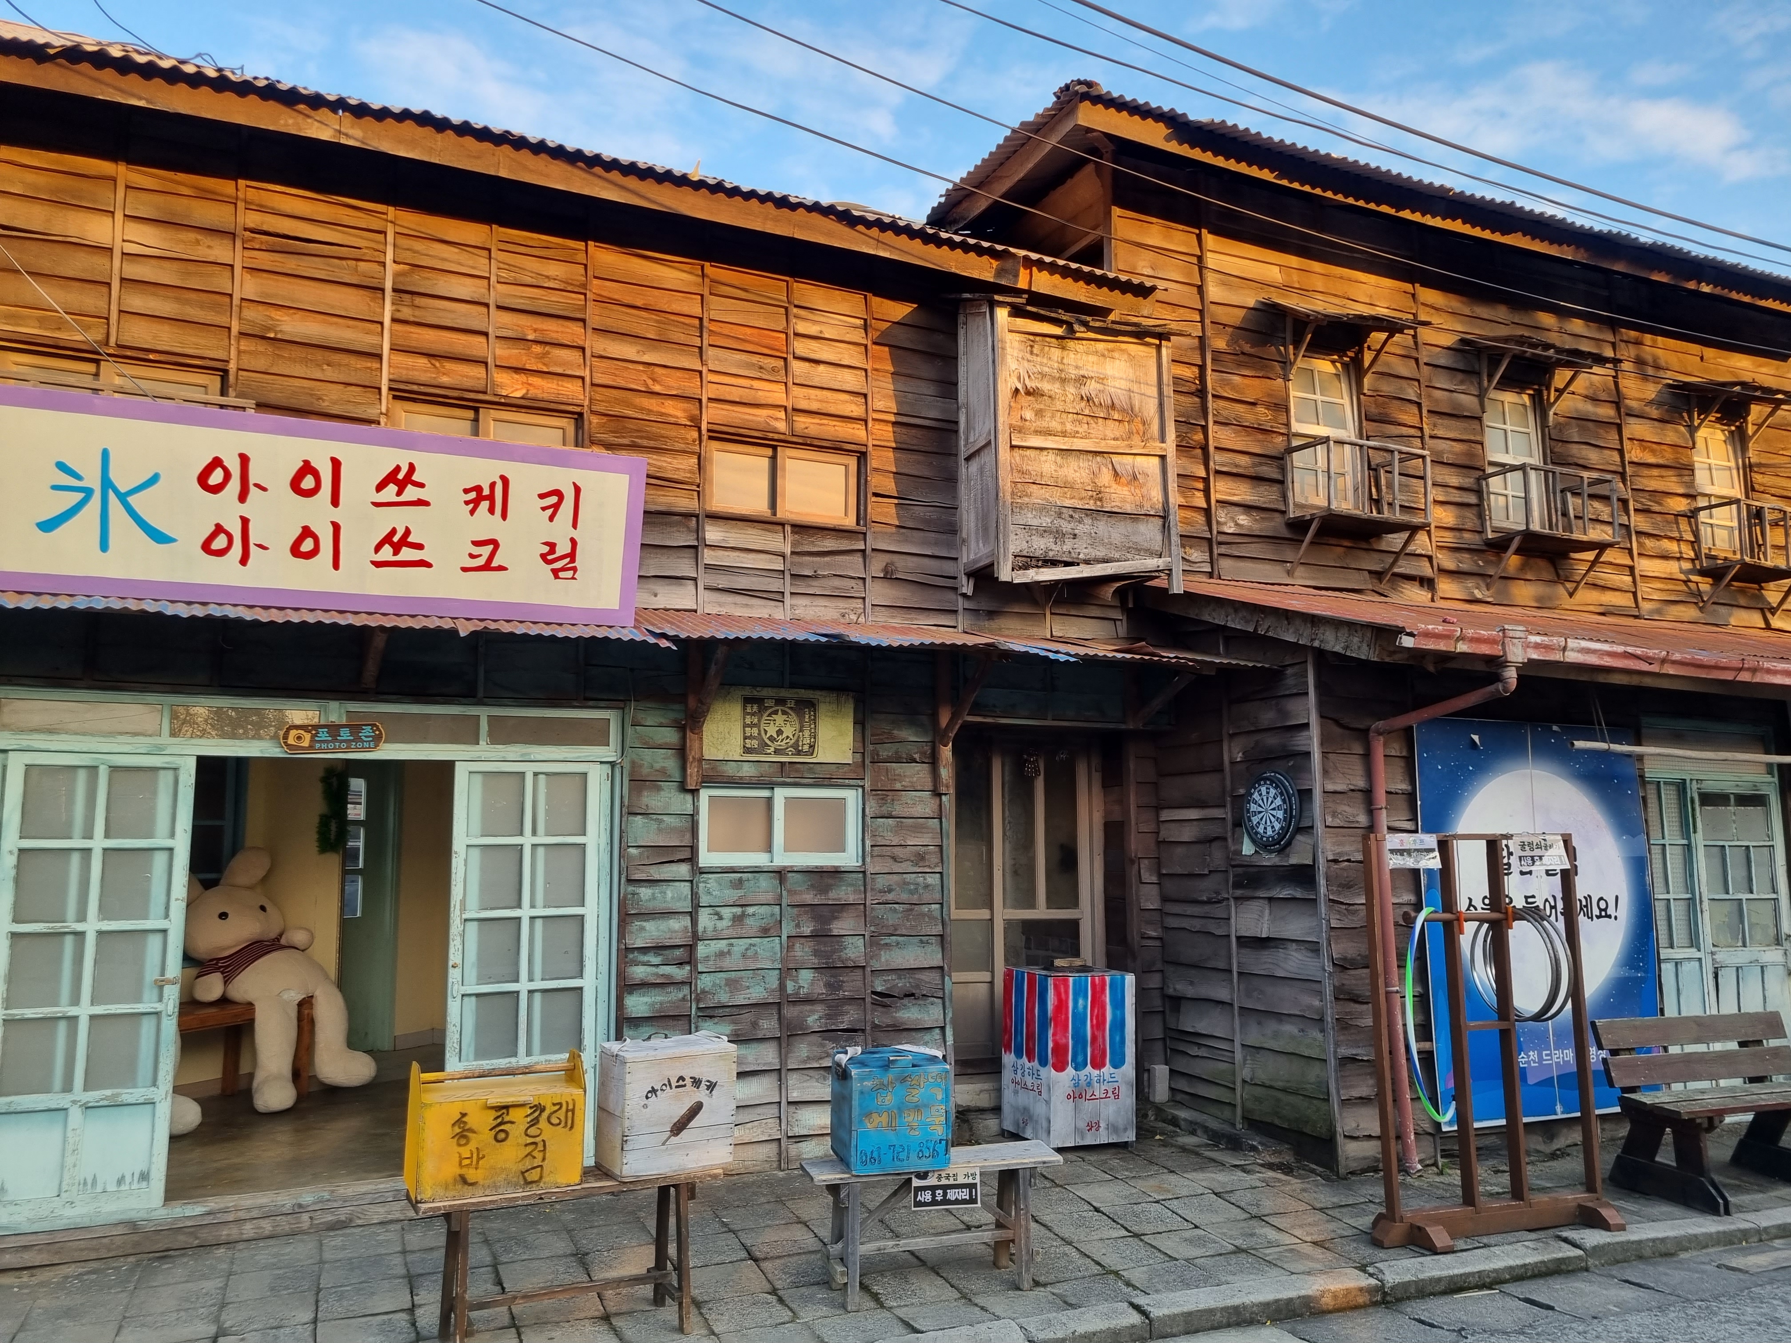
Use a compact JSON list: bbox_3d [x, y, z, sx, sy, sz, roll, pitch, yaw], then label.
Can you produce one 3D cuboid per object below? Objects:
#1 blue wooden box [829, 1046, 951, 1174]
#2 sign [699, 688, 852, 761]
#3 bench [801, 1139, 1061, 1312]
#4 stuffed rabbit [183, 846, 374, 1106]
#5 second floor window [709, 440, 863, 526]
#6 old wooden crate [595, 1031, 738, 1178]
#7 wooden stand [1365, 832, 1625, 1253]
[{"bbox_3d":[-0.017,1.574,4.849,0.350,0.355,0.375,1,-8,-15],"label":"blue wooden box"},{"bbox_3d":[-0.565,0.272,6.754,0.800,0.365,0.030,3,-8,-26],"label":"sign"},{"bbox_3d":[0.136,1.966,4.783,0.930,0.444,0.270,2,-8,-18],"label":"bench"},{"bbox_3d":[-3.583,1.751,7.793,0.760,1.400,0.820,-4,-8,28],"label":"stuffed rabbit"},{"bbox_3d":[-0.564,-0.971,6.964,0.846,0.400,0.080,3,-8,-26],"label":"second floor window"},{"bbox_3d":[-0.790,1.487,4.631,0.395,0.400,0.280,4,-8,-30],"label":"old wooden crate"},{"bbox_3d":[2.409,1.472,5.542,1.110,1.580,0.330,2,-8,-19],"label":"wooden stand"}]

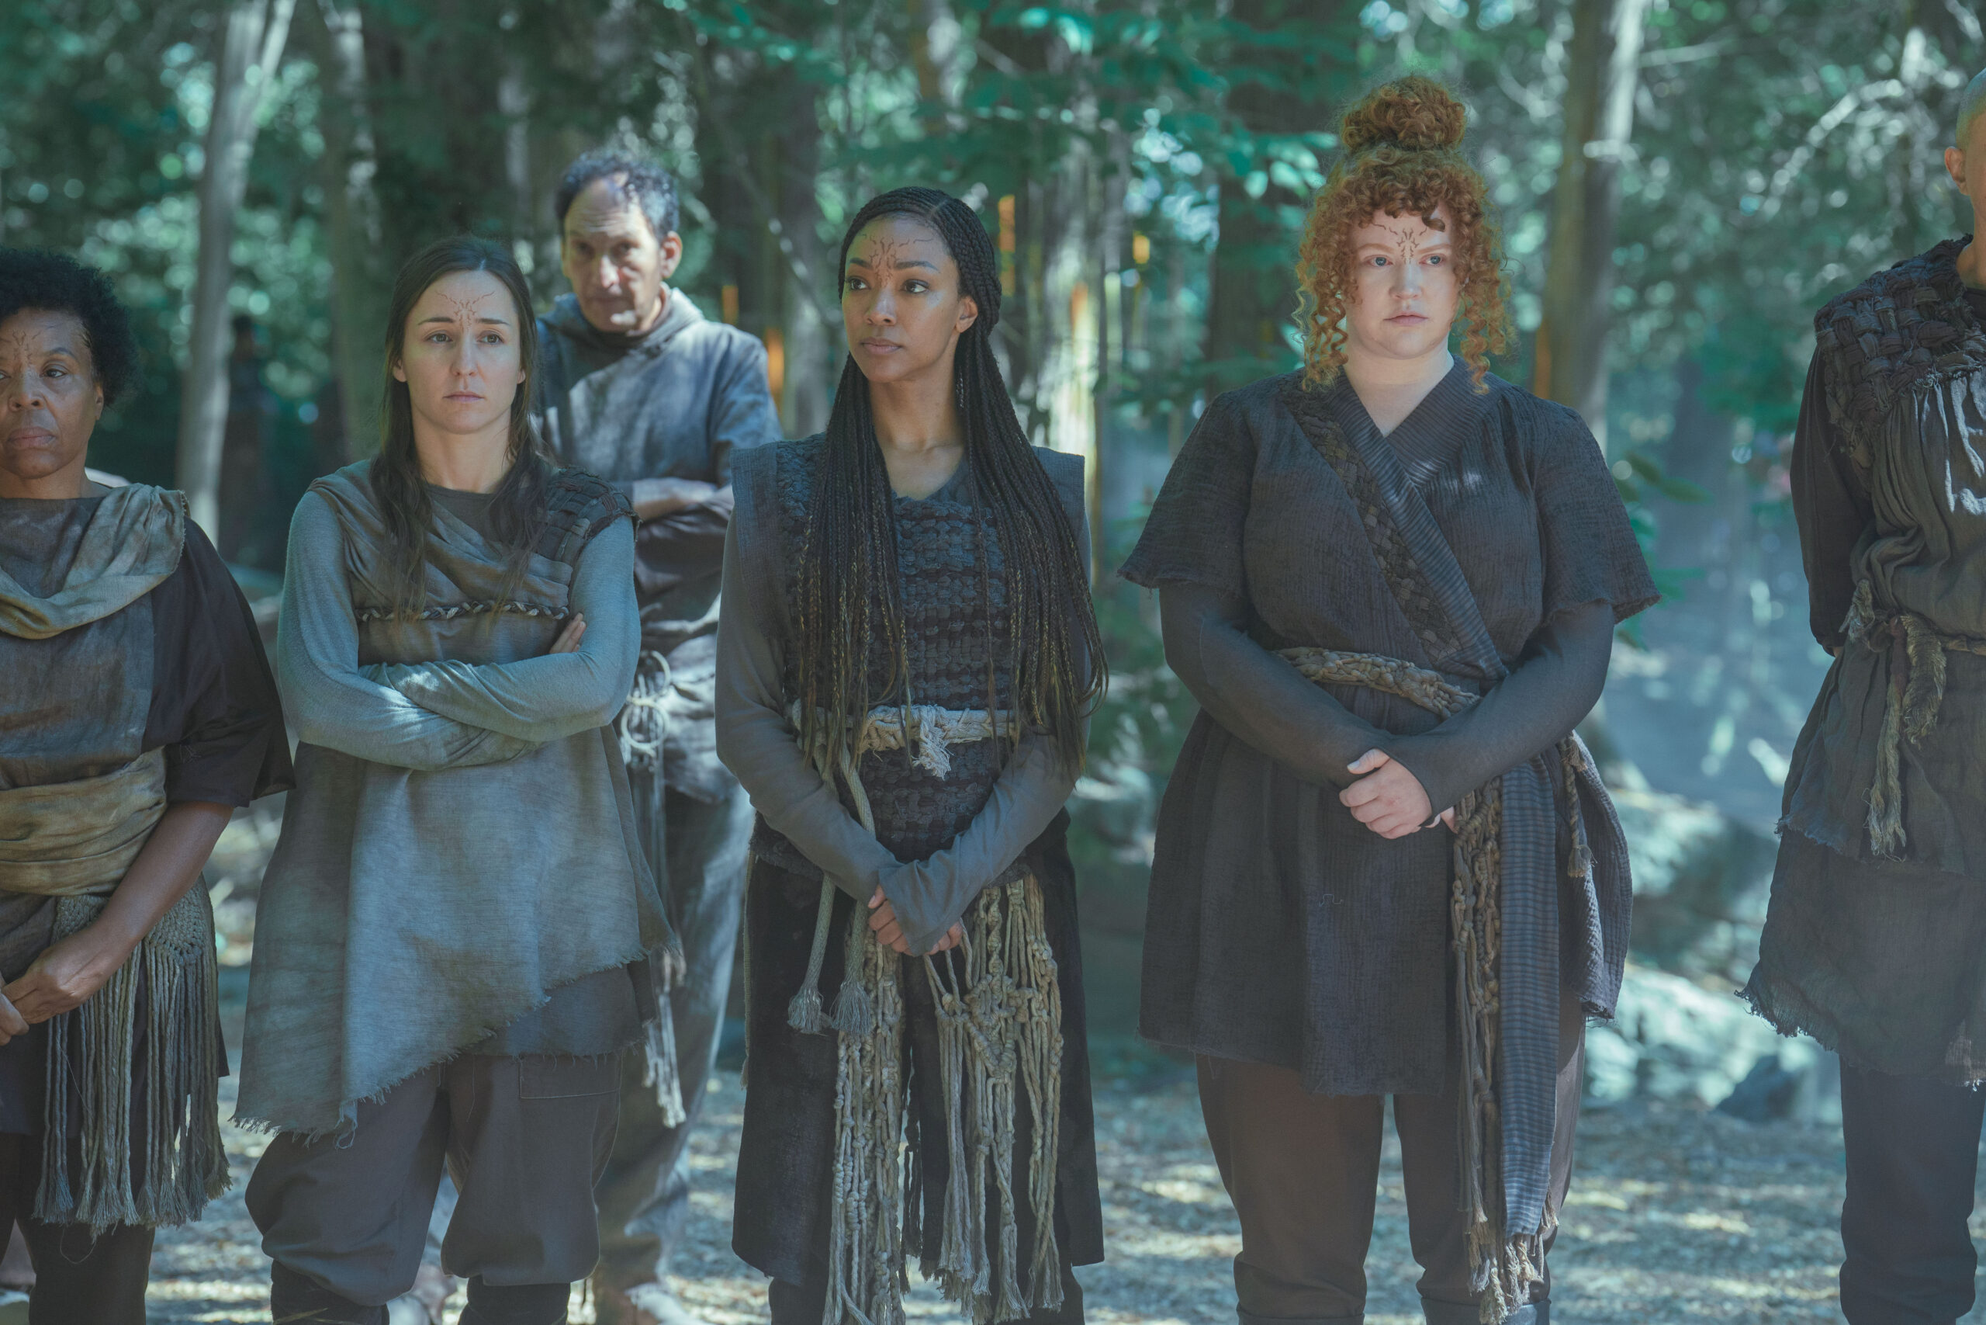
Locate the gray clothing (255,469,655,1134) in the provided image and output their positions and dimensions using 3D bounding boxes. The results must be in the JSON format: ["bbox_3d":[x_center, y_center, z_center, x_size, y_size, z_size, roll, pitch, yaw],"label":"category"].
[{"bbox_3d":[-0.628,0.160,8.400,0.470,0.765,0.360,0,4,-2],"label":"gray clothing"}]

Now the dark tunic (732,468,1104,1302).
[{"bbox_3d":[-0.092,0.228,8.200,0.430,0.940,0.330,0,4,0],"label":"dark tunic"}]

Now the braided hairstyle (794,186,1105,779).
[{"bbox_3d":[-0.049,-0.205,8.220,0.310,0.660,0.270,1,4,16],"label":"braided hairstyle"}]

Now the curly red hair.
[{"bbox_3d":[0.471,-0.492,8.280,0.240,0.355,0.250,0,4,-2],"label":"curly red hair"}]

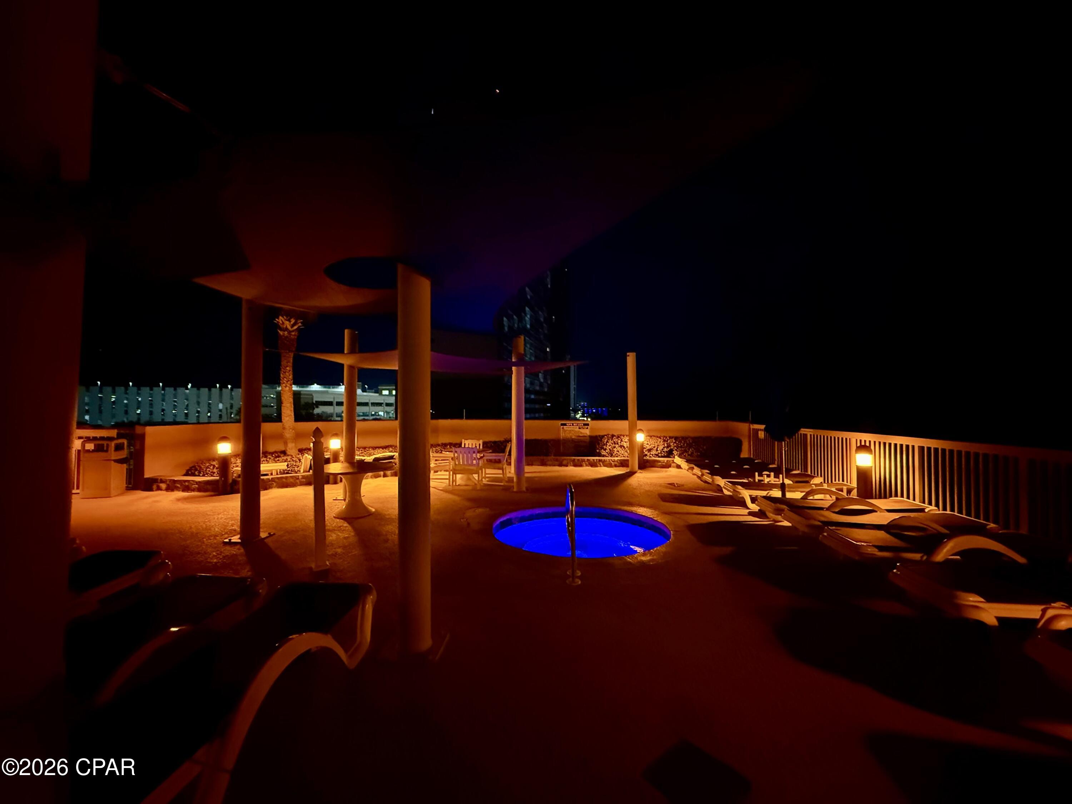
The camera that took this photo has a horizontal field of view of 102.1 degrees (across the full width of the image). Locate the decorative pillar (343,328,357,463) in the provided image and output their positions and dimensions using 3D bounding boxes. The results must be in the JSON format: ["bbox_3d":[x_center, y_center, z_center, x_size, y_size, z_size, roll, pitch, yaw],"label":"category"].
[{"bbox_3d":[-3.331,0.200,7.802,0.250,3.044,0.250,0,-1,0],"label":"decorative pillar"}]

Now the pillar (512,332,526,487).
[{"bbox_3d":[-0.306,0.202,8.513,0.235,3.040,0.235,0,-1,2],"label":"pillar"}]

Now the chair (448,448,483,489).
[{"bbox_3d":[-1.429,1.327,9.120,0.600,0.840,0.580,0,-1,15],"label":"chair"}]

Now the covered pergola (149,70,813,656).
[{"bbox_3d":[-1.000,0.099,3.599,4.700,3.100,3.600,0,-1,0],"label":"covered pergola"}]

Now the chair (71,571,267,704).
[{"bbox_3d":[-2.325,1.389,2.220,0.720,0.470,1.900,0,-1,2],"label":"chair"}]

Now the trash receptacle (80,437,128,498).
[{"bbox_3d":[-7.787,1.181,7.827,0.440,1.010,0.520,1,-1,-20],"label":"trash receptacle"}]

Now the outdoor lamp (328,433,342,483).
[{"bbox_3d":[-4.287,1.199,9.279,0.220,1.070,0.220,0,-1,0],"label":"outdoor lamp"}]

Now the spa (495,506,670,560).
[{"bbox_3d":[0.646,1.941,5.947,2.399,0.450,2.399,0,-1,0],"label":"spa"}]

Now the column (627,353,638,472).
[{"bbox_3d":[2.515,0.240,11.128,0.235,3.060,0.235,0,-1,2],"label":"column"}]

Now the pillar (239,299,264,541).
[{"bbox_3d":[-3.494,0.175,5.342,0.230,2.980,0.230,0,-1,2],"label":"pillar"}]

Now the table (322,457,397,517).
[{"bbox_3d":[-2.796,1.362,6.693,1.260,0.700,1.260,0,-1,0],"label":"table"}]

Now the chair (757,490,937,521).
[{"bbox_3d":[4.075,1.463,5.770,1.900,0.470,0.720,0,-1,2],"label":"chair"}]

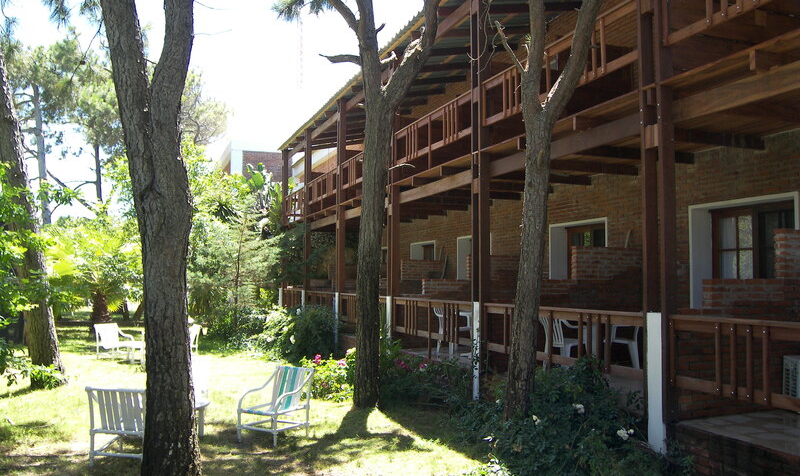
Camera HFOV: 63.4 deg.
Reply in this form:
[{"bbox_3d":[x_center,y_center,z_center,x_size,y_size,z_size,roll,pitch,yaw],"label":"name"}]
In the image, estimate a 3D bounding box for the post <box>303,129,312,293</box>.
[{"bbox_3d":[-2.679,-0.859,19.092,0.170,4.916,0.300,2,-4,-22],"label":"post"}]

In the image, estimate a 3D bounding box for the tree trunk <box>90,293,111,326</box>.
[{"bbox_3d":[-9.987,2.458,21.650,0.699,1.264,0.650,2,-4,-25],"label":"tree trunk"}]

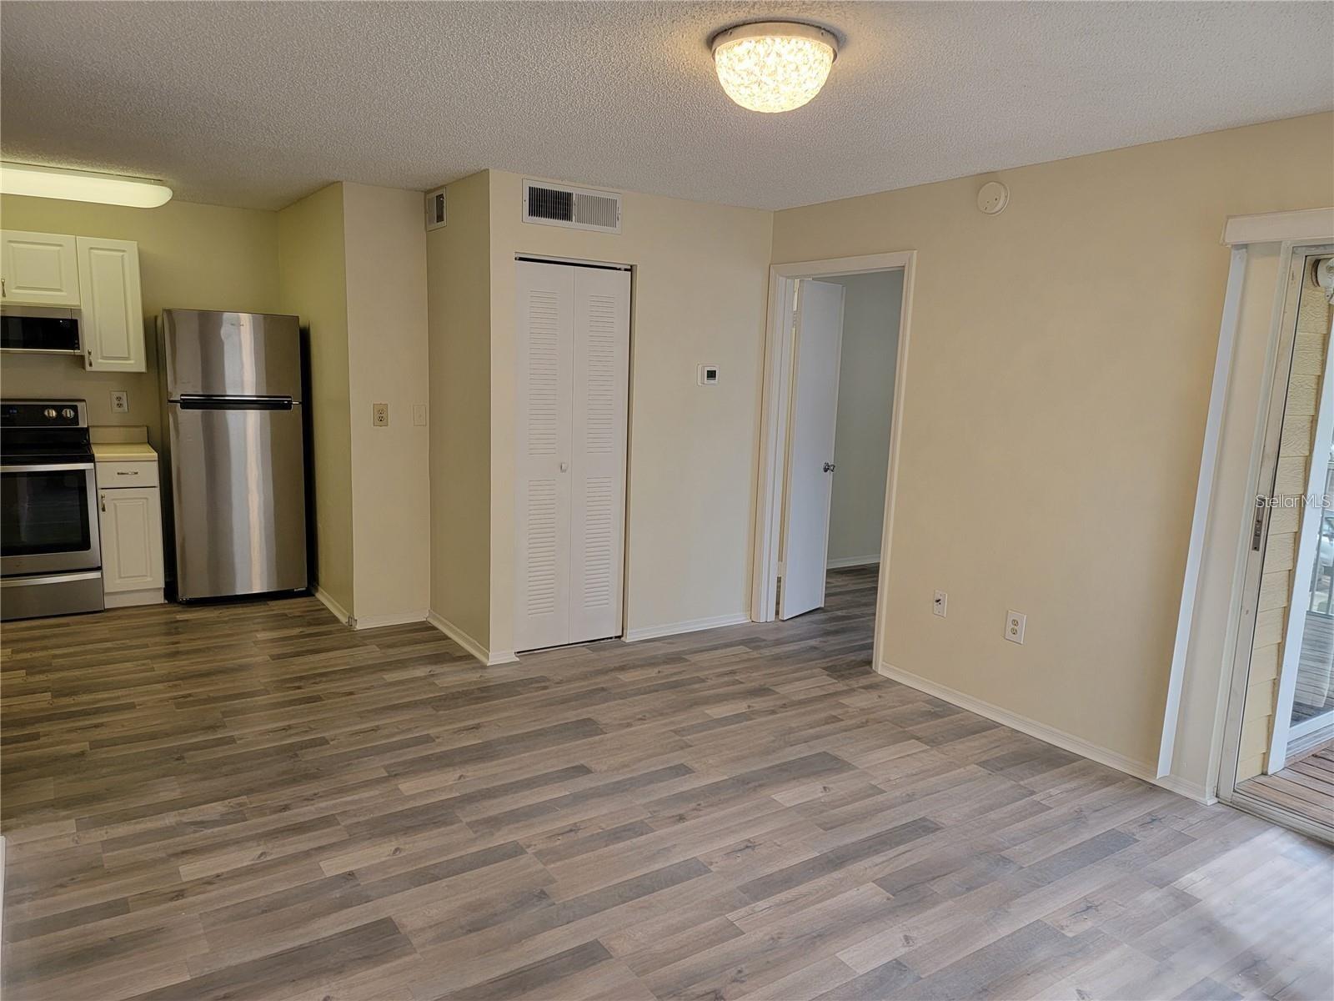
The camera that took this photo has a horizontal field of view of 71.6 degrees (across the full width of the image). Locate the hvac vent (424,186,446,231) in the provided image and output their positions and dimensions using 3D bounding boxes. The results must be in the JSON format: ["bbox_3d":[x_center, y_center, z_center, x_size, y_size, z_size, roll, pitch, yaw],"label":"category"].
[{"bbox_3d":[-1.238,-1.557,4.941,0.022,0.200,0.290,-4,11,-33],"label":"hvac vent"}]

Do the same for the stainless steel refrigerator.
[{"bbox_3d":[-2.757,-0.294,5.863,0.735,1.740,0.680,-4,11,-33],"label":"stainless steel refrigerator"}]

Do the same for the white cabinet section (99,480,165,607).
[{"bbox_3d":[-3.330,0.224,5.717,0.313,0.740,0.590,-4,11,-34],"label":"white cabinet section"}]

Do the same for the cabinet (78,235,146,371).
[{"bbox_3d":[-3.343,-1.162,5.564,0.306,0.762,0.320,-4,11,-33],"label":"cabinet"}]

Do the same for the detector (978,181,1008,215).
[{"bbox_3d":[1.418,-1.312,4.023,0.038,0.145,0.145,-4,11,-33],"label":"detector"}]

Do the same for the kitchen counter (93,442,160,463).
[{"bbox_3d":[-3.286,-0.293,5.588,0.315,0.047,0.610,-4,11,-33],"label":"kitchen counter"}]

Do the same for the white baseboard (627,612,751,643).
[{"bbox_3d":[0.145,0.728,5.381,0.893,0.070,0.013,-4,11,-34],"label":"white baseboard"}]

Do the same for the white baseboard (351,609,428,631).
[{"bbox_3d":[-1.579,0.680,5.302,0.422,0.070,0.013,-4,11,-34],"label":"white baseboard"}]

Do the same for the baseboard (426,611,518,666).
[{"bbox_3d":[-1.087,0.732,5.087,0.168,0.071,0.904,-4,11,-34],"label":"baseboard"}]

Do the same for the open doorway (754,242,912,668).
[{"bbox_3d":[0.902,-0.232,5.077,0.130,2.114,1.061,-4,11,-34],"label":"open doorway"}]

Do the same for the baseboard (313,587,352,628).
[{"bbox_3d":[-1.994,0.629,5.521,0.018,0.077,0.820,-4,11,-33],"label":"baseboard"}]

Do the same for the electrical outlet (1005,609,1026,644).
[{"bbox_3d":[1.548,0.564,4.096,0.011,0.134,0.093,-4,11,-34],"label":"electrical outlet"}]

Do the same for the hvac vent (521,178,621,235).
[{"bbox_3d":[-0.461,-1.443,4.568,0.548,0.198,0.020,-4,11,-34],"label":"hvac vent"}]

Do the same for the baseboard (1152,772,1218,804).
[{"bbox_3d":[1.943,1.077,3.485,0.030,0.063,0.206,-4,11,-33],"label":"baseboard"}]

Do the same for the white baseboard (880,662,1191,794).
[{"bbox_3d":[1.557,0.979,4.128,0.013,0.070,1.587,-4,11,-34],"label":"white baseboard"}]

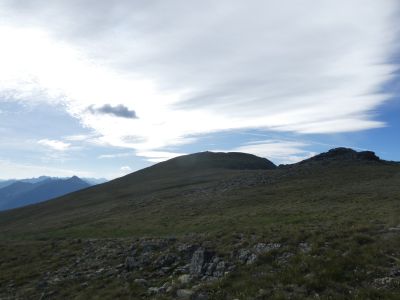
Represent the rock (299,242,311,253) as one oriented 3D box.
[{"bbox_3d":[2.336,2.180,6.200,0.260,0.180,0.220,0,-6,0],"label":"rock"}]

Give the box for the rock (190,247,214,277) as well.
[{"bbox_3d":[0.047,2.091,5.200,0.420,0.460,0.360,0,-6,0],"label":"rock"}]

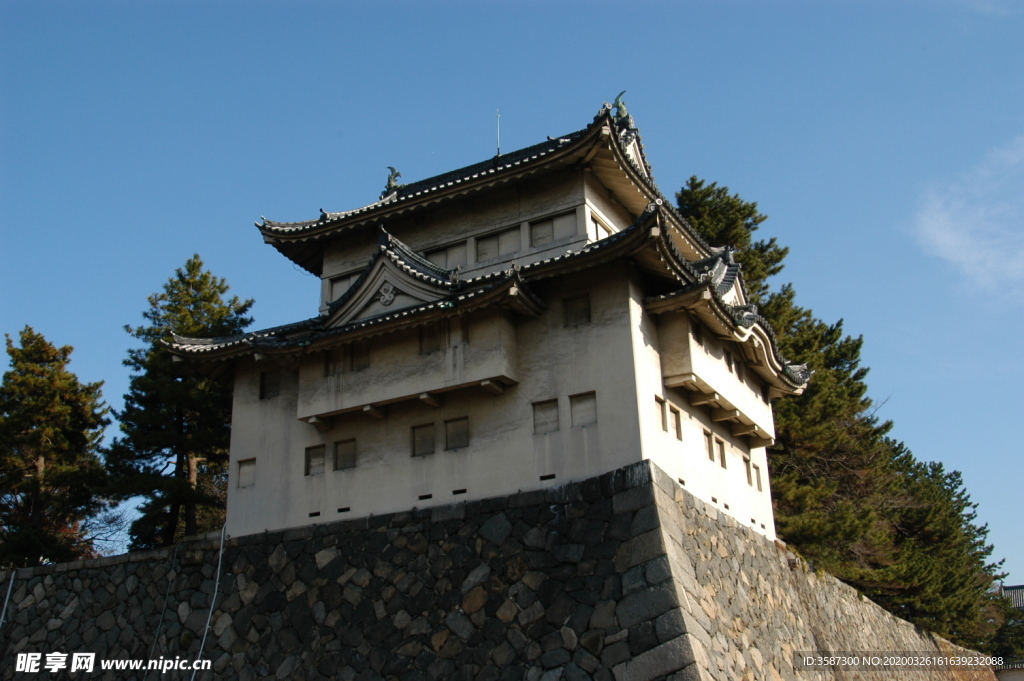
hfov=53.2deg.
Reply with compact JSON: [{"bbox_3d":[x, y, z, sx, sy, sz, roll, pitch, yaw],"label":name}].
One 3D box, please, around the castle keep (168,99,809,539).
[{"bbox_3d":[-0.041,-0.561,35.803,17.150,15.000,15.300,-13,-24,26],"label":"castle keep"}]

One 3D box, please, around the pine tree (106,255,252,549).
[{"bbox_3d":[-13.736,3.061,42.629,6.800,14.400,6.800,5,-22,-17],"label":"pine tree"}]

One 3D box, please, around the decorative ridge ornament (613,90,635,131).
[{"bbox_3d":[3.912,-8.143,36.365,0.750,1.500,0.450,-13,-24,26],"label":"decorative ridge ornament"}]

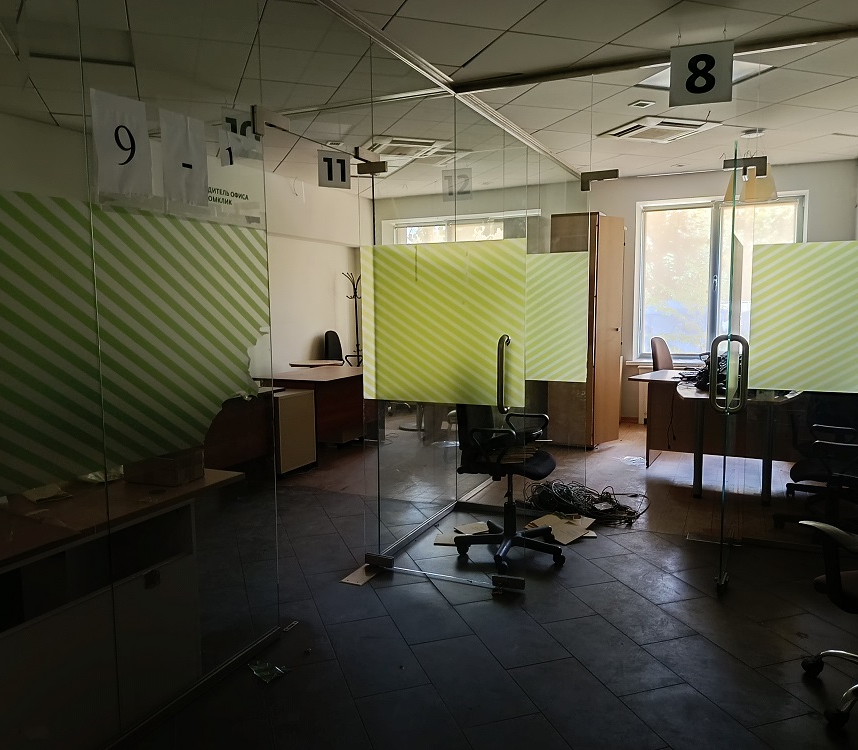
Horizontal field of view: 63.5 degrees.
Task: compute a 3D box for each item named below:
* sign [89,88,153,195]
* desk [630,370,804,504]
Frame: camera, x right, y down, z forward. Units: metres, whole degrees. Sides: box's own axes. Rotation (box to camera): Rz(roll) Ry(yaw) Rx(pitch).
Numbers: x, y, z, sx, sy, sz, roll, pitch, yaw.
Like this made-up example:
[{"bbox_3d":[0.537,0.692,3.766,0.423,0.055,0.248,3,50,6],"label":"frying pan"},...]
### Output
[{"bbox_3d":[-0.959,-0.719,2.174,0.010,0.302,0.212,2,7,25],"label":"sign"},{"bbox_3d":[2.418,0.451,5.624,1.600,0.760,1.850,2,7,25],"label":"desk"}]

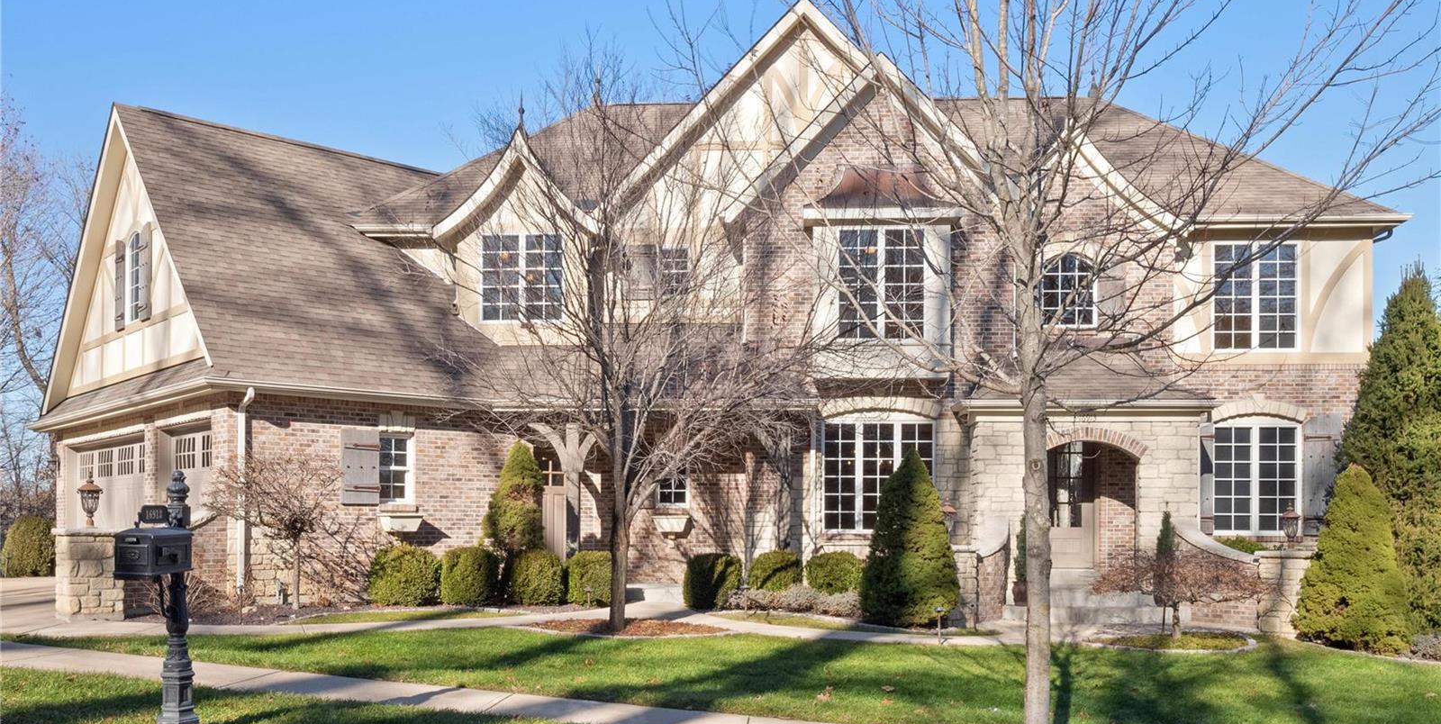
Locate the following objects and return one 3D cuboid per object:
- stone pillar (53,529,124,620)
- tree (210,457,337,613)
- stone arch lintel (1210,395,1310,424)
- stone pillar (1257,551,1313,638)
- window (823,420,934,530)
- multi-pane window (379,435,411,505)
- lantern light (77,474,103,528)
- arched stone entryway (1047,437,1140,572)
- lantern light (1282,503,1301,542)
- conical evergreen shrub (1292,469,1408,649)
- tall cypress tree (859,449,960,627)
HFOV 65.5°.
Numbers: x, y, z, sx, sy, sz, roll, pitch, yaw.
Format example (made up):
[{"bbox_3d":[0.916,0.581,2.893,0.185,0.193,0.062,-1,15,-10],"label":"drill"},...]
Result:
[{"bbox_3d":[-9.068,3.048,16.100,0.760,1.290,0.760,2,-2,-43],"label":"stone pillar"},{"bbox_3d":[-5.961,2.290,15.000,1.720,2.100,1.650,0,-2,0],"label":"tree"},{"bbox_3d":[8.745,0.766,18.150,1.550,0.460,0.180,0,0,2],"label":"stone arch lintel"},{"bbox_3d":[9.194,3.726,18.100,0.760,1.370,0.760,0,-2,1],"label":"stone pillar"},{"bbox_3d":[2.534,1.803,17.950,1.770,1.800,0.140,0,-2,0],"label":"window"},{"bbox_3d":[-4.887,1.603,16.800,0.560,1.060,0.130,2,-3,-41],"label":"multi-pane window"},{"bbox_3d":[-9.068,1.997,16.100,0.370,0.770,0.370,2,-2,-43],"label":"lantern light"},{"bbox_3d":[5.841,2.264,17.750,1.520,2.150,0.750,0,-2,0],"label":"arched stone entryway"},{"bbox_3d":[8.363,2.372,16.400,0.300,0.610,0.300,0,-2,0],"label":"lantern light"},{"bbox_3d":[9.817,3.040,17.400,1.820,2.850,1.820,0,-2,1],"label":"conical evergreen shrub"},{"bbox_3d":[2.701,2.523,16.000,1.380,2.500,1.380,0,-2,0],"label":"tall cypress tree"}]

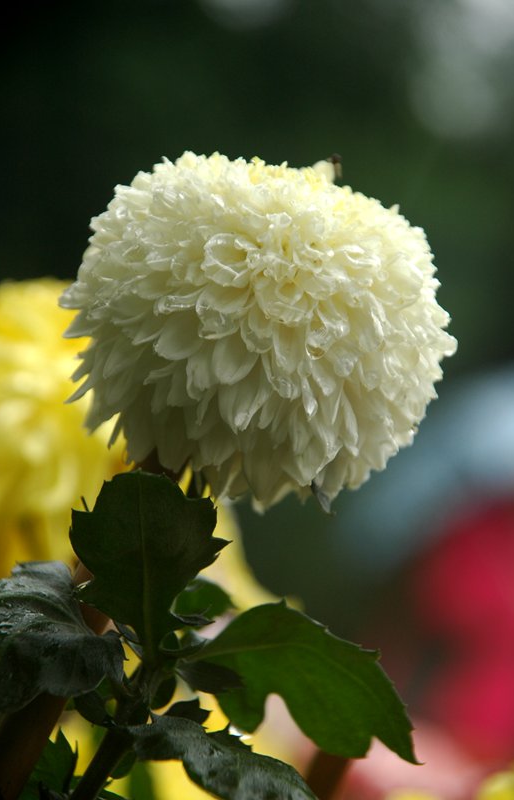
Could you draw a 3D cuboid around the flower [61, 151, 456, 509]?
[{"bbox_3d":[0.000,-0.023,1.330,0.127,0.113,0.115,0,3,-3],"label":"flower"}]

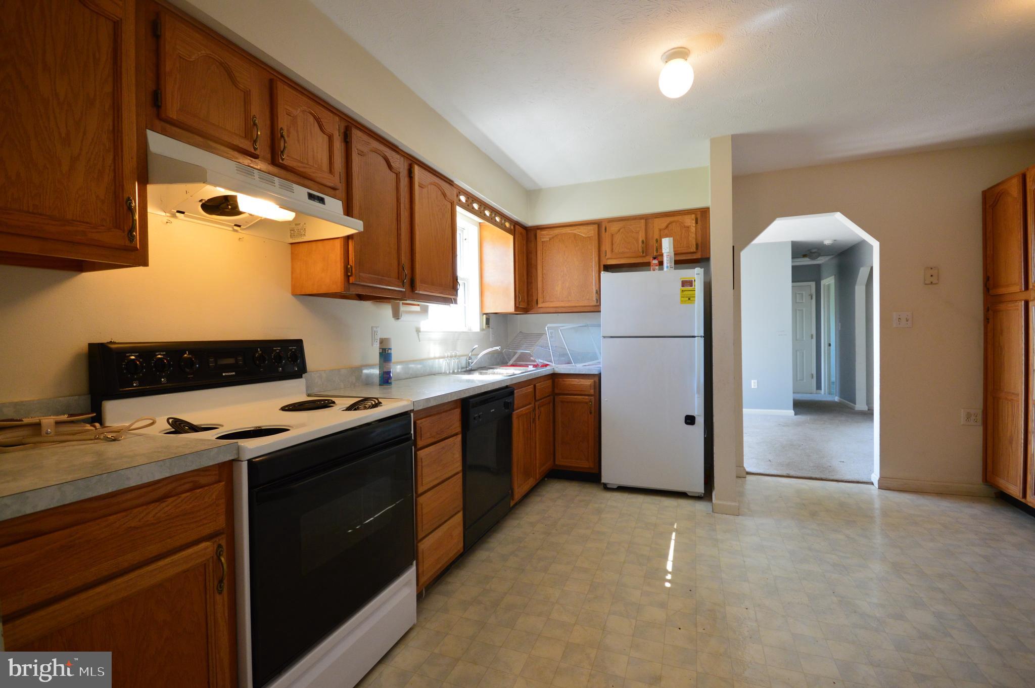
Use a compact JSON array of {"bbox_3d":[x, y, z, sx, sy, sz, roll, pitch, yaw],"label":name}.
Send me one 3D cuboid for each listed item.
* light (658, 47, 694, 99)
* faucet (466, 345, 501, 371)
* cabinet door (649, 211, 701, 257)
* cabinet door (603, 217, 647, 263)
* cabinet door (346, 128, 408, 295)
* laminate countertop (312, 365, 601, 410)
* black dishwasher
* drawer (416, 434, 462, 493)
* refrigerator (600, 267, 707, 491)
[{"bbox_3d":[0.721,-1.223,1.960,0.156,0.189,0.156,0,1,23],"label":"light"},{"bbox_3d":[-0.295,0.109,3.389,0.260,0.190,0.080,0,1,23],"label":"faucet"},{"bbox_3d":[1.258,-0.871,3.443,0.308,0.299,0.022,0,1,23],"label":"cabinet door"},{"bbox_3d":[0.890,-0.857,3.531,0.310,0.297,0.022,0,1,23],"label":"cabinet door"},{"bbox_3d":[-0.658,-0.615,2.054,0.027,0.690,0.368,0,1,23],"label":"cabinet door"},{"bbox_3d":[-0.060,0.230,2.983,1.014,0.039,2.533,0,1,23],"label":"laminate countertop"},{"bbox_3d":[-0.405,0.695,2.536,0.610,0.850,0.610,0,1,23],"label":"black dishwasher"},{"bbox_3d":[-0.549,0.535,2.030,0.450,0.175,0.365,0,1,23],"label":"drawer"},{"bbox_3d":[1.091,0.281,3.459,0.705,1.655,0.680,0,1,20],"label":"refrigerator"}]

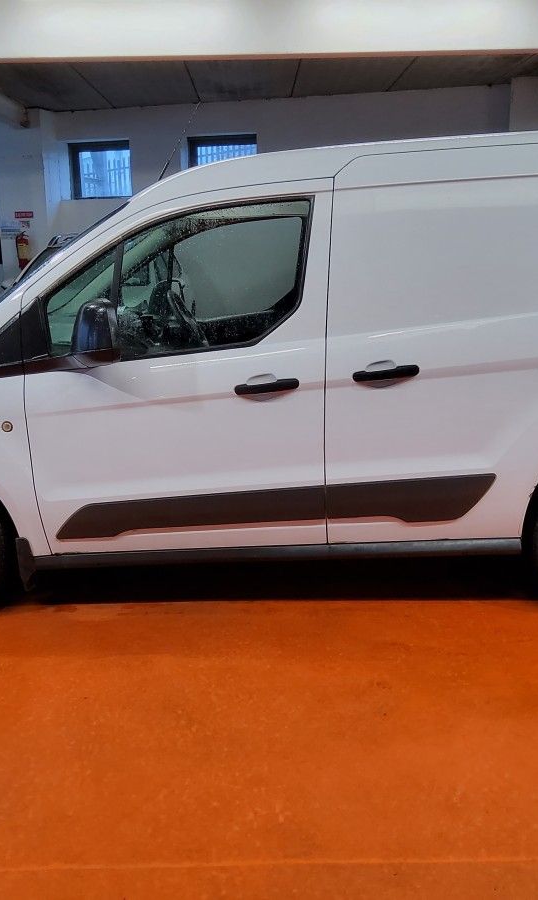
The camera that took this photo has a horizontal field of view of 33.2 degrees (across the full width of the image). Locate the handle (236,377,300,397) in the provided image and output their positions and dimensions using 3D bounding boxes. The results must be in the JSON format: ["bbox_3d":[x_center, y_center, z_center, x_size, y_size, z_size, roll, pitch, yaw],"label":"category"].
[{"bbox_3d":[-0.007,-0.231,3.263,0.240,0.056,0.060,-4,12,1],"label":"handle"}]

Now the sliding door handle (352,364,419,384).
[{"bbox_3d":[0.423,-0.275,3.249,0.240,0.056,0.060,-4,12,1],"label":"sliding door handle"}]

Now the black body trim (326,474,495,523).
[{"bbox_3d":[0.524,0.181,3.349,0.625,0.180,0.035,-1,13,2],"label":"black body trim"}]

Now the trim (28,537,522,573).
[{"bbox_3d":[0.026,0.400,3.443,1.860,0.100,0.085,-2,12,1],"label":"trim"}]

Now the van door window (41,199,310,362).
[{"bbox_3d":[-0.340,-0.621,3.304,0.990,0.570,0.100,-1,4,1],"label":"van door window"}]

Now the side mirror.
[{"bbox_3d":[-0.613,-0.410,3.183,0.155,0.235,0.220,-1,12,1],"label":"side mirror"}]

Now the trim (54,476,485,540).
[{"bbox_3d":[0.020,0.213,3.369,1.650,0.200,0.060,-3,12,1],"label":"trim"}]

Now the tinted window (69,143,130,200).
[{"bbox_3d":[-2.395,-4.021,12.967,1.000,0.780,0.100,3,13,16],"label":"tinted window"}]

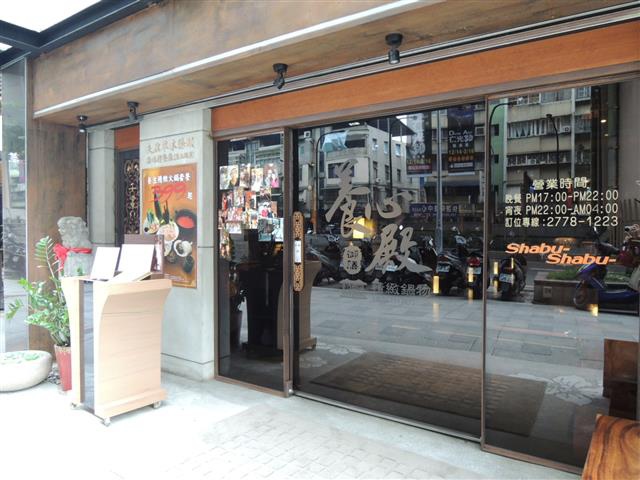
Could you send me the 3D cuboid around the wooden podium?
[{"bbox_3d":[-1.658,0.839,3.608,0.806,1.037,0.496,1,2,38],"label":"wooden podium"}]

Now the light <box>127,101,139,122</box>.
[{"bbox_3d":[-1.816,-1.240,4.310,0.110,0.160,0.120,0,1,-12],"label":"light"}]

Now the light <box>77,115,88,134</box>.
[{"bbox_3d":[-2.601,-1.253,4.861,0.110,0.165,0.110,1,2,33],"label":"light"}]

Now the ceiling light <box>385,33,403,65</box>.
[{"bbox_3d":[0.466,-1.195,2.799,0.110,0.165,0.110,0,1,0],"label":"ceiling light"}]

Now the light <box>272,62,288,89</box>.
[{"bbox_3d":[-0.299,-1.210,3.313,0.110,0.165,0.120,1,2,33],"label":"light"}]

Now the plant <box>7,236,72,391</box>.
[{"bbox_3d":[-2.453,0.668,3.936,0.660,1.360,0.600,1,2,33],"label":"plant"}]

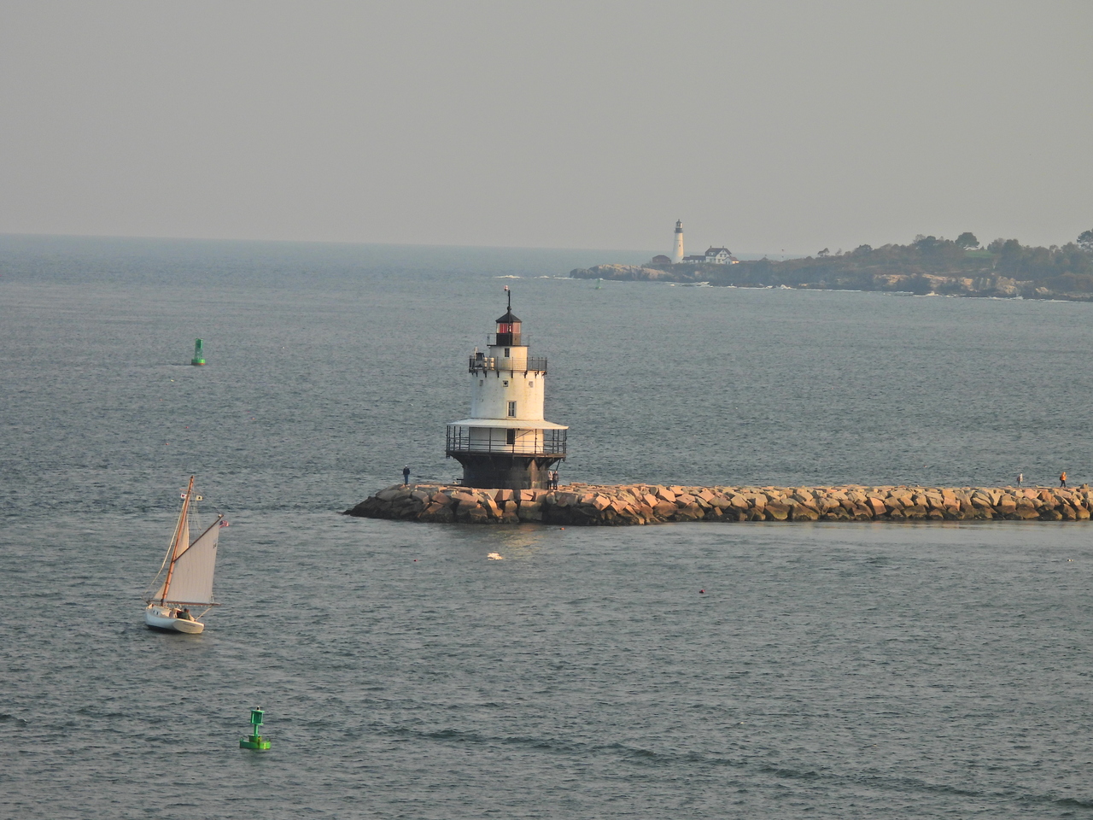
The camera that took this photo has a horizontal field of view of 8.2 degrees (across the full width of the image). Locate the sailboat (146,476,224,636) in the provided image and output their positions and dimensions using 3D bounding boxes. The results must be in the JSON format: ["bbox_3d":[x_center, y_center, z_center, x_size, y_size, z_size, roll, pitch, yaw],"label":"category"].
[{"bbox_3d":[-23.013,9.450,490.755,3.700,10.200,7.600,12,-3,-24],"label":"sailboat"}]

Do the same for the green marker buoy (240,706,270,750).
[{"bbox_3d":[-14.657,15.991,382.000,1.550,2.150,1.550,4,1,0],"label":"green marker buoy"}]

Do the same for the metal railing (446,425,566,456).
[{"bbox_3d":[-3.691,2.878,694.000,11.000,2.400,11.000,2,1,0],"label":"metal railing"}]

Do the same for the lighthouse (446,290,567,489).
[{"bbox_3d":[-3.613,-1.838,694.000,11.100,18.100,11.100,2,1,0],"label":"lighthouse"}]

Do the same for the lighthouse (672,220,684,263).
[{"bbox_3d":[72.093,-92.758,4168.000,6.800,24.400,6.800,2,1,0],"label":"lighthouse"}]

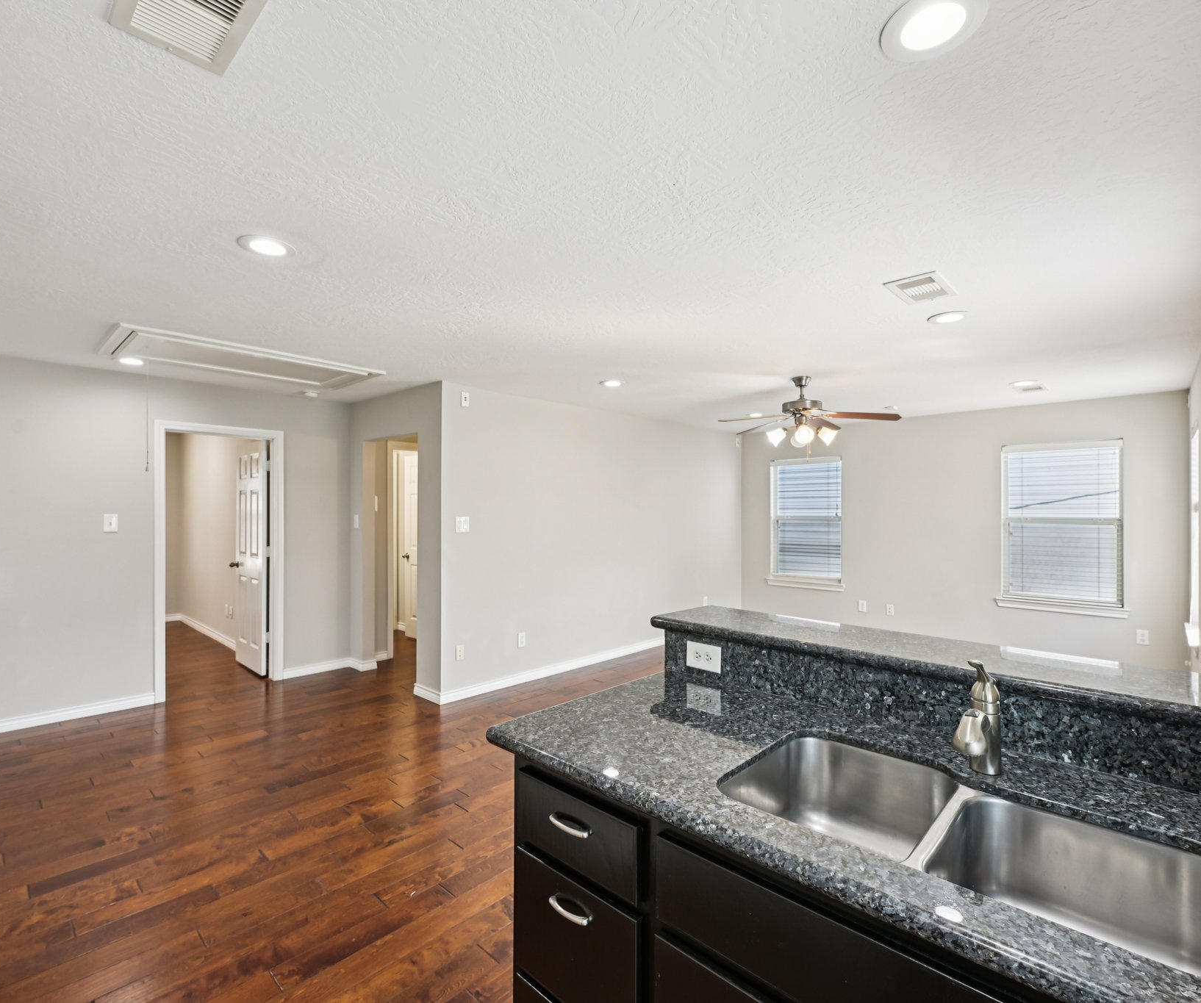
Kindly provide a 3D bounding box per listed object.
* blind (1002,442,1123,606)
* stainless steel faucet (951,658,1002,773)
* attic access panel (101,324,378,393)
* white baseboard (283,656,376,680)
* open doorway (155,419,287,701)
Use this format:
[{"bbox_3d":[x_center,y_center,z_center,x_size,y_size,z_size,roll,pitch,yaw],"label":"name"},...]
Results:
[{"bbox_3d":[4.215,0.189,5.377,0.878,1.462,0.050,0,-1,43],"label":"blind"},{"bbox_3d":[0.745,0.440,1.155,0.057,0.233,0.215,0,-1,43],"label":"stainless steel faucet"},{"bbox_3d":[-2.384,-0.929,3.987,0.895,0.045,1.492,0,-1,43],"label":"attic access panel"},{"bbox_3d":[-2.385,1.483,5.186,0.280,0.090,0.690,0,-1,43],"label":"white baseboard"},{"bbox_3d":[-3.059,0.459,4.736,0.130,2.122,0.892,0,-1,43],"label":"open doorway"}]

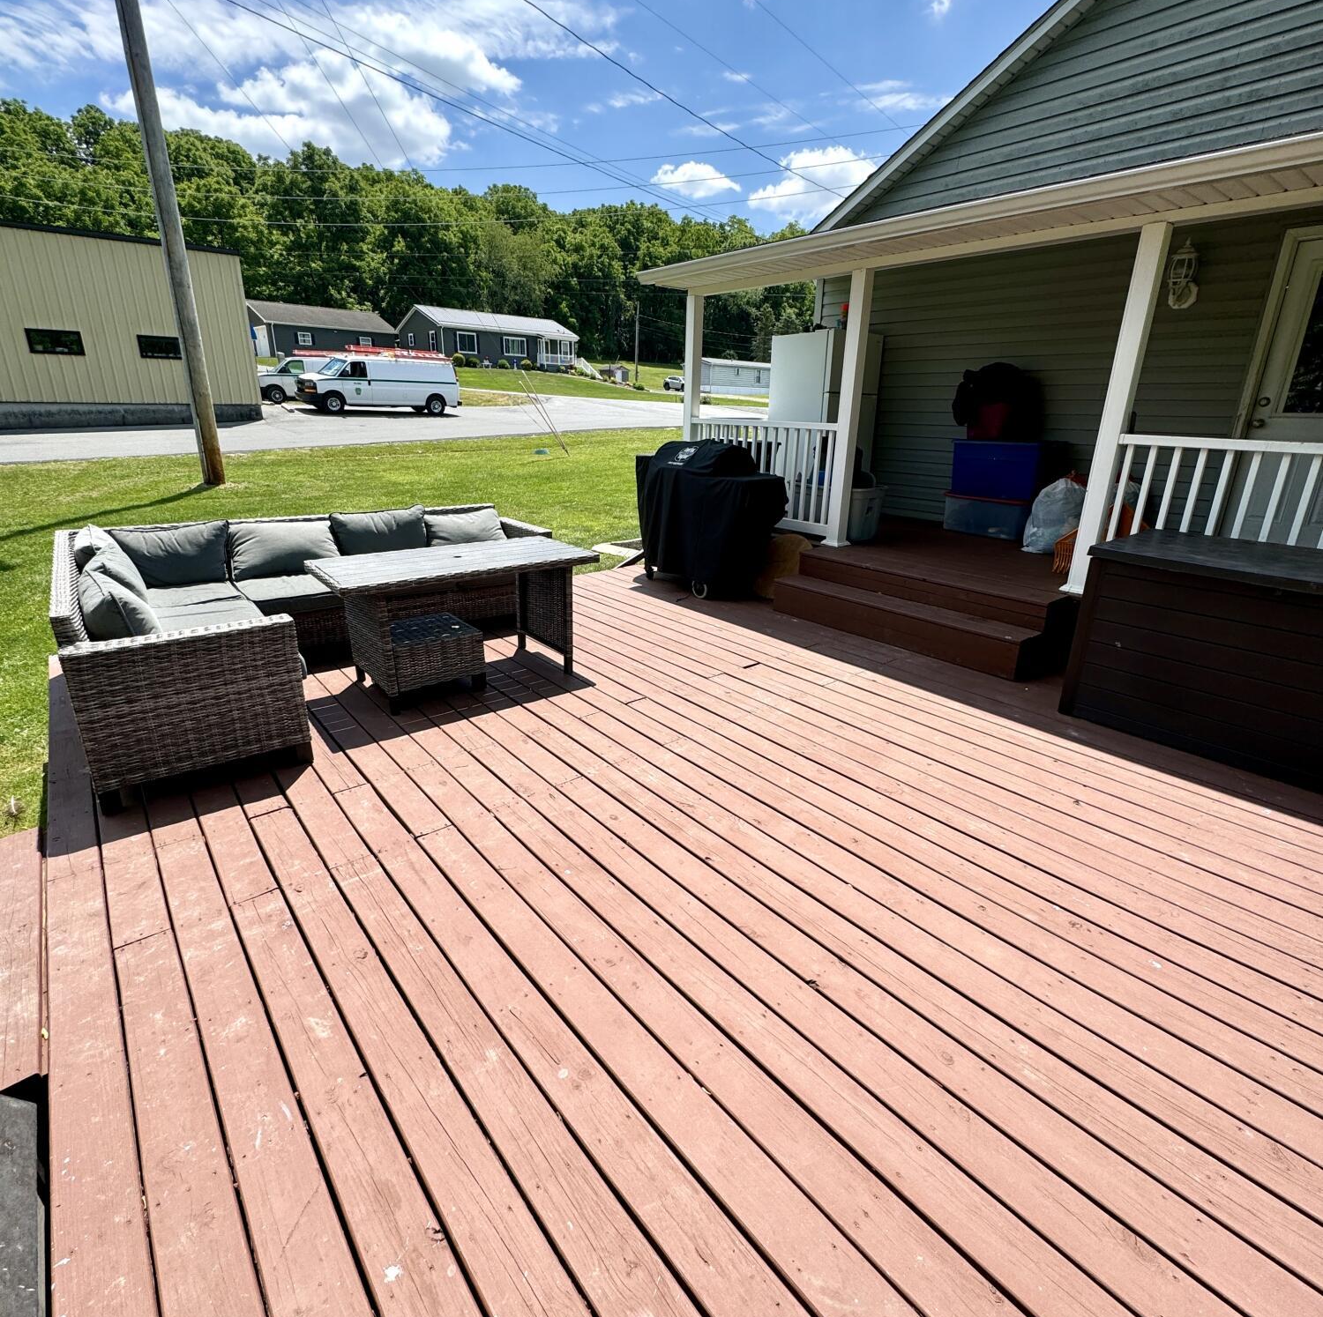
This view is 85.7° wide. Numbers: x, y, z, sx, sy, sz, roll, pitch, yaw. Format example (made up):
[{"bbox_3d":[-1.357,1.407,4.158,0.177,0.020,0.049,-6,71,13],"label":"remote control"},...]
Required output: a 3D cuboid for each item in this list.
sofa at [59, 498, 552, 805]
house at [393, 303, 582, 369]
[{"bbox_3d":[-1.553,-0.301,3.859,2.590,0.740,1.930,-14,24,-37],"label":"sofa"},{"bbox_3d":[-15.624,-29.026,65.665,13.900,4.950,8.800,-15,25,-39],"label":"house"}]

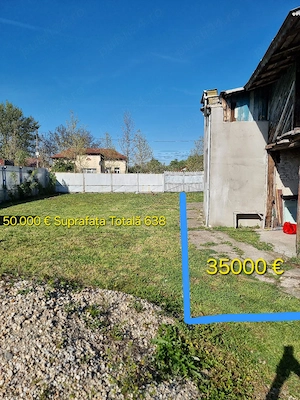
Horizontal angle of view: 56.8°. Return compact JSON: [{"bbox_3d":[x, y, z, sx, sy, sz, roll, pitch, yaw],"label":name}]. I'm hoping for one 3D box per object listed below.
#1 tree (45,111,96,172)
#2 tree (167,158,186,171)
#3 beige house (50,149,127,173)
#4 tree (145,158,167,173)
[{"bbox_3d":[-11.900,-7.474,41.069,7.700,11.800,7.400,0,4,0],"label":"tree"},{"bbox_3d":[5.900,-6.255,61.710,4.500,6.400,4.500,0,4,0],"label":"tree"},{"bbox_3d":[-9.700,-5.096,44.248,11.600,6.600,9.000,0,4,-3],"label":"beige house"},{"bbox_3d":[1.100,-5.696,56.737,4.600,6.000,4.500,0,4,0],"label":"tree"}]

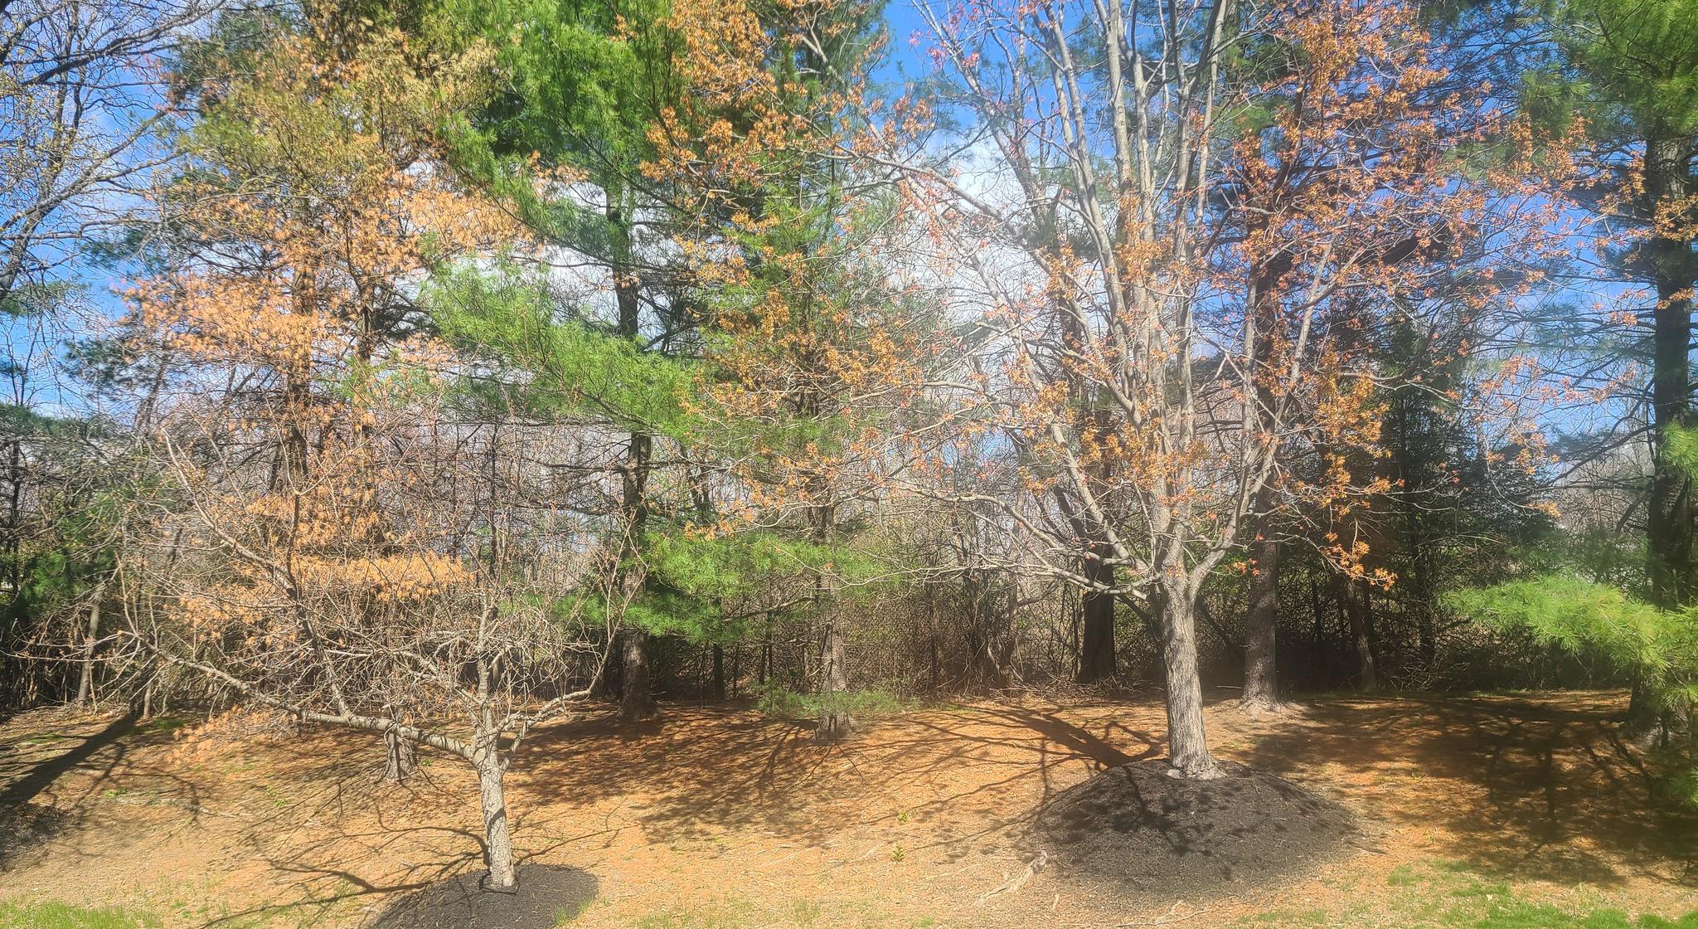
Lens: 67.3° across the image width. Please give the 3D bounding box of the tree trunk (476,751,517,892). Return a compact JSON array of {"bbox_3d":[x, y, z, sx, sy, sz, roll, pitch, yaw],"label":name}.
[{"bbox_3d":[-1.909,1.931,6.900,0.194,0.754,0.172,0,0,0],"label":"tree trunk"}]

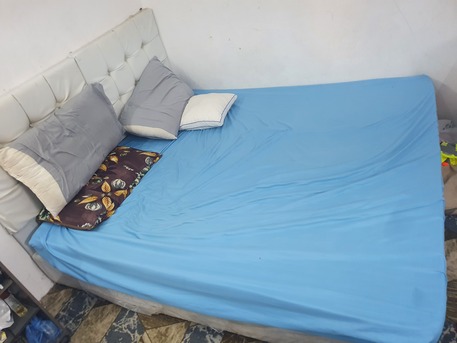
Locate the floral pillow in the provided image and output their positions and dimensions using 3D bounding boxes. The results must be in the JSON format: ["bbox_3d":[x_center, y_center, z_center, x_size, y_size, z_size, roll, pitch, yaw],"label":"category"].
[{"bbox_3d":[-0.765,0.067,2.112,0.430,0.085,0.660,6,42,30],"label":"floral pillow"}]

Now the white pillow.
[{"bbox_3d":[-0.143,-0.434,2.497,0.350,0.100,0.350,3,40,27],"label":"white pillow"}]

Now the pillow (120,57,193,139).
[{"bbox_3d":[-0.500,-0.563,2.618,0.470,0.170,0.660,18,53,-6],"label":"pillow"}]

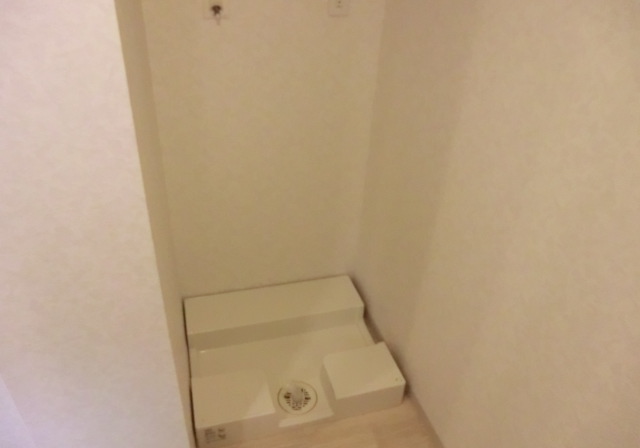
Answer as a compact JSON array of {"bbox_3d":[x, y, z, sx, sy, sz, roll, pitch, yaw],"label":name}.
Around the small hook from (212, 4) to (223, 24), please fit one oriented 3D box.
[{"bbox_3d":[-0.319,-0.652,1.381,0.027,0.054,0.035,-7,33,-15],"label":"small hook"}]

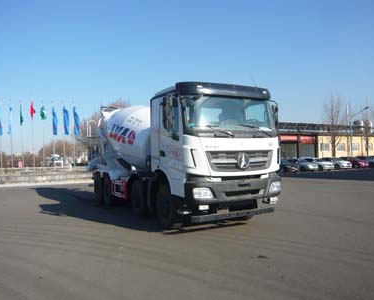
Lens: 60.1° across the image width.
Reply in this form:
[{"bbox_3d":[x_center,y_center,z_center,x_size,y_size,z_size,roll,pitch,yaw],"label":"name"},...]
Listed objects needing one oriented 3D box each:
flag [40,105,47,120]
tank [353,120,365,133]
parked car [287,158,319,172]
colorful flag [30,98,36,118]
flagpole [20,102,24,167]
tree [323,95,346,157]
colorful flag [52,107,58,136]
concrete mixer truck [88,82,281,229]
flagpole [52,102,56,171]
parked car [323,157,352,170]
[{"bbox_3d":[-20.724,-5.372,46.719,0.950,2.108,0.450,-1,-2,-18],"label":"flag"},{"bbox_3d":[32.964,-4.446,62.000,1.850,2.300,1.850,-3,-3,28],"label":"tank"},{"bbox_3d":[12.199,1.569,35.412,1.760,1.480,4.400,-1,-2,-28],"label":"parked car"},{"bbox_3d":[-19.686,-5.170,41.300,0.750,2.650,0.350,-1,-2,-25],"label":"colorful flag"},{"bbox_3d":[-23.300,-1.576,45.523,0.160,10.760,0.160,-1,-2,-27],"label":"flagpole"},{"bbox_3d":[19.724,-2.577,43.608,2.800,9.800,2.600,-2,-2,0],"label":"tree"},{"bbox_3d":[-17.177,-3.700,42.000,0.850,3.900,0.350,-1,-2,-22],"label":"colorful flag"},{"bbox_3d":[-1.161,-0.010,11.190,2.550,3.980,9.750,-1,-3,-29],"label":"concrete mixer truck"},{"bbox_3d":[-17.280,-1.753,42.000,0.140,8.900,0.140,-1,-2,-22],"label":"flagpole"},{"bbox_3d":[16.437,1.483,36.741,1.780,1.460,4.500,-1,-2,-28],"label":"parked car"}]

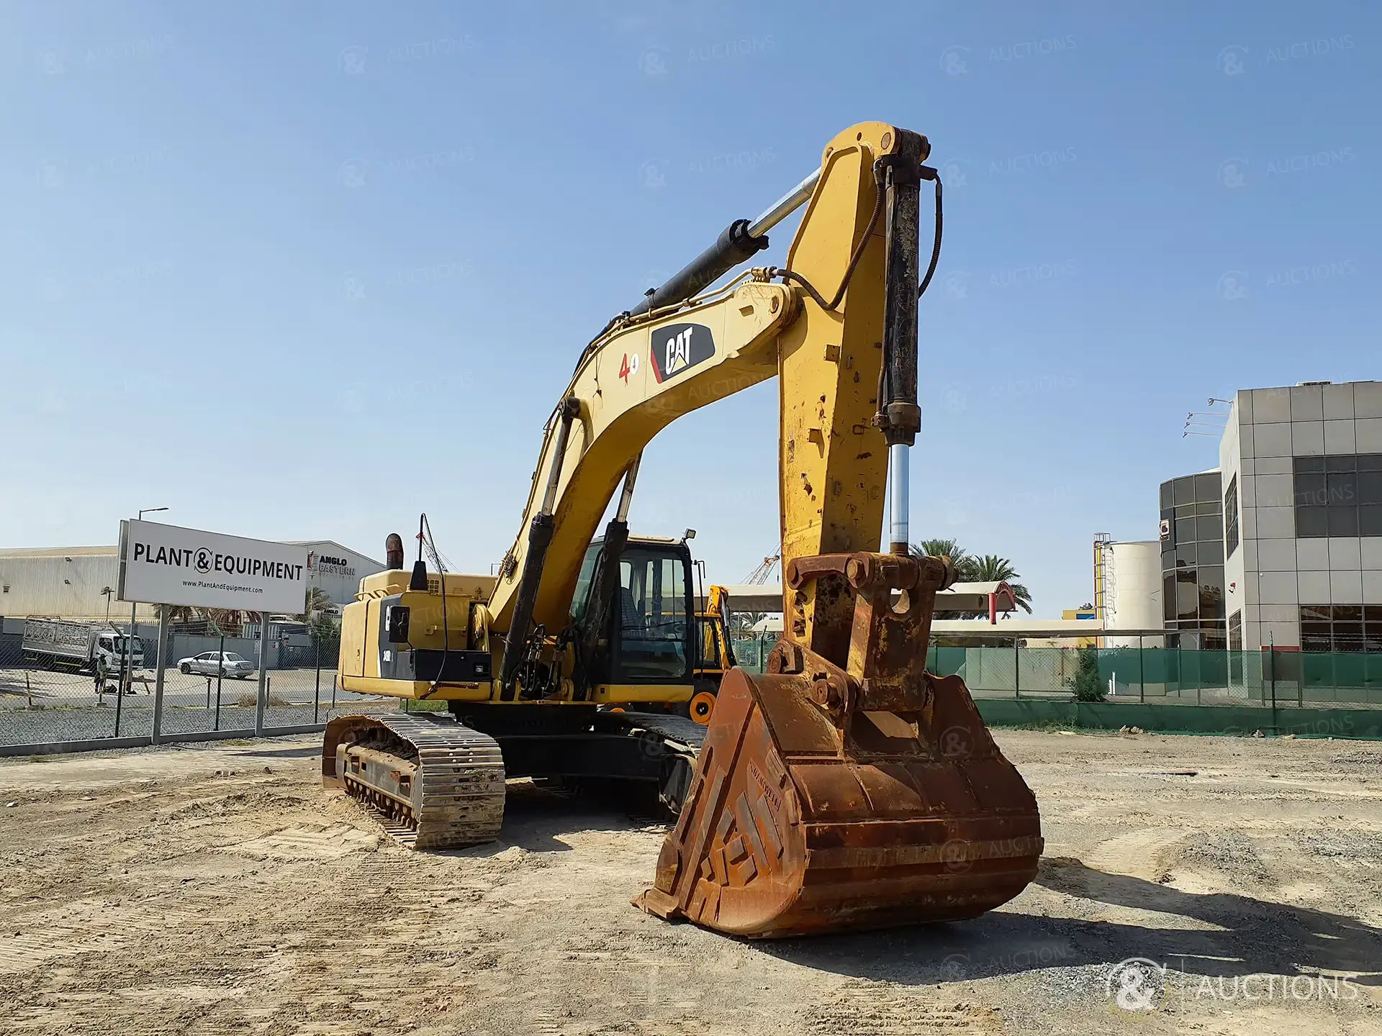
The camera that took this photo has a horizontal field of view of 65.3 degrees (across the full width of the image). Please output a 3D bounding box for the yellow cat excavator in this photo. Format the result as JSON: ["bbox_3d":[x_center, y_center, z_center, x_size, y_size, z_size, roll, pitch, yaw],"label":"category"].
[{"bbox_3d":[-1.140,0.598,11.405,3.600,5.400,10.900,5,-8,-29],"label":"yellow cat excavator"}]

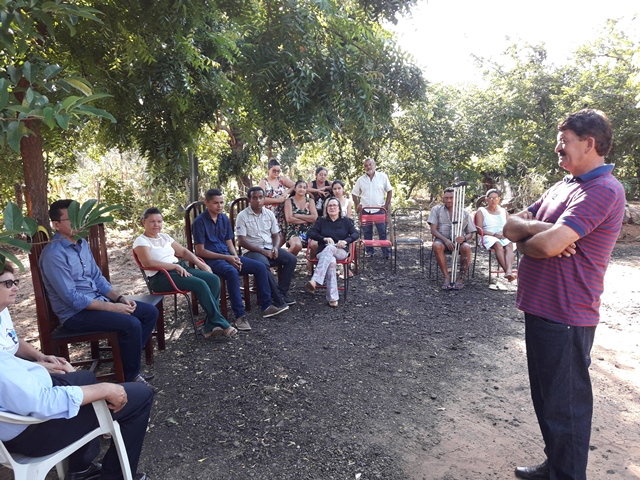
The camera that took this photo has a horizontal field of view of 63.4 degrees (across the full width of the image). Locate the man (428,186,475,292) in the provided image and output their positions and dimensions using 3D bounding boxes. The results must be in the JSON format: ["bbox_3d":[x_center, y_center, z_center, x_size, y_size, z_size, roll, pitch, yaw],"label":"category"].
[{"bbox_3d":[1.610,-0.045,6.421,0.530,1.210,0.700,0,7,3],"label":"man"}]

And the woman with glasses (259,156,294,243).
[{"bbox_3d":[-0.580,-0.273,6.766,0.560,1.580,0.420,-1,7,-11],"label":"woman with glasses"}]

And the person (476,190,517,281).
[{"bbox_3d":[2.368,-0.080,7.001,0.480,1.210,0.700,-1,7,-10],"label":"person"}]

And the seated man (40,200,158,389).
[{"bbox_3d":[-1.440,0.362,3.426,0.770,1.270,0.510,1,7,12],"label":"seated man"}]

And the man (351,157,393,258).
[{"bbox_3d":[0.820,-0.493,8.301,0.570,1.650,0.350,1,7,11],"label":"man"}]

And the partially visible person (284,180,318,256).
[{"bbox_3d":[-0.268,-0.184,7.696,0.500,1.330,0.750,-1,7,-6],"label":"partially visible person"}]

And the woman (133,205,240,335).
[{"bbox_3d":[-1.202,0.274,4.687,0.820,1.140,0.560,3,8,24],"label":"woman"}]

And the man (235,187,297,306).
[{"bbox_3d":[-0.570,0.024,5.764,0.520,1.230,0.830,-4,8,-30],"label":"man"}]

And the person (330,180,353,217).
[{"bbox_3d":[0.300,-0.131,6.884,0.450,1.270,0.720,0,7,-3],"label":"person"}]

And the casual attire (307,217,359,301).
[{"bbox_3d":[0.155,0.144,5.729,0.560,1.000,0.750,1,7,6],"label":"casual attire"}]

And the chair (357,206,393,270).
[{"bbox_3d":[0.839,0.001,7.865,0.450,0.920,0.480,-1,7,-5],"label":"chair"}]

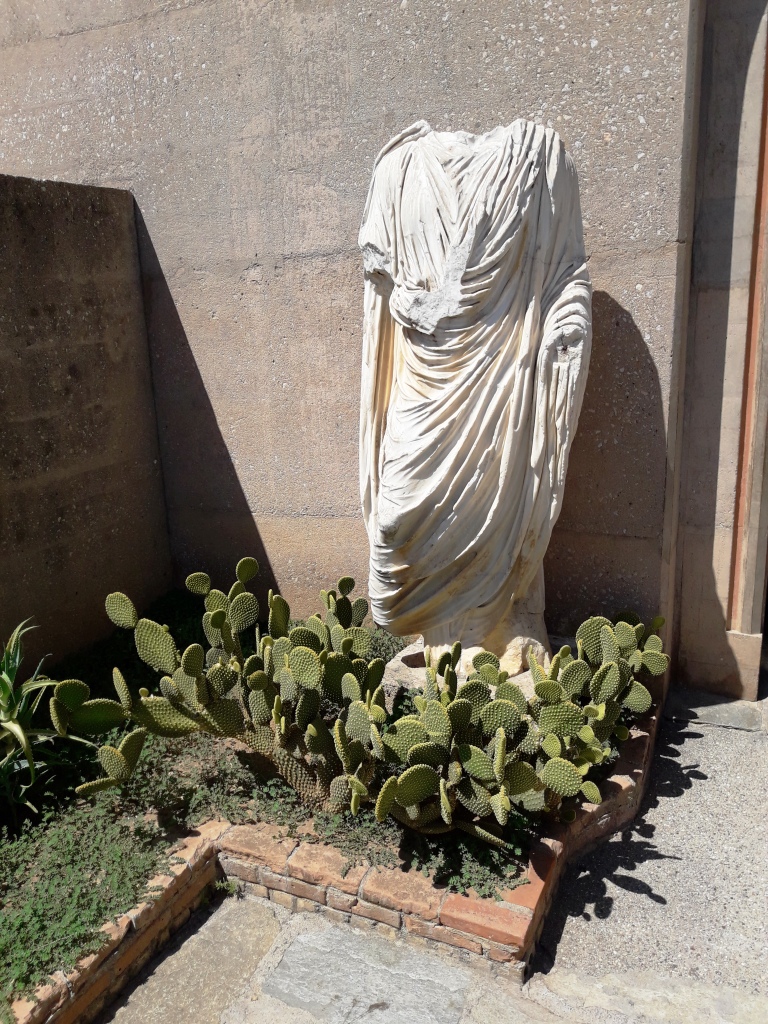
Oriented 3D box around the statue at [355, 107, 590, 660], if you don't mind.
[{"bbox_3d":[0.285,-0.328,2.578,0.690,1.640,0.450,3,15,17],"label":"statue"}]

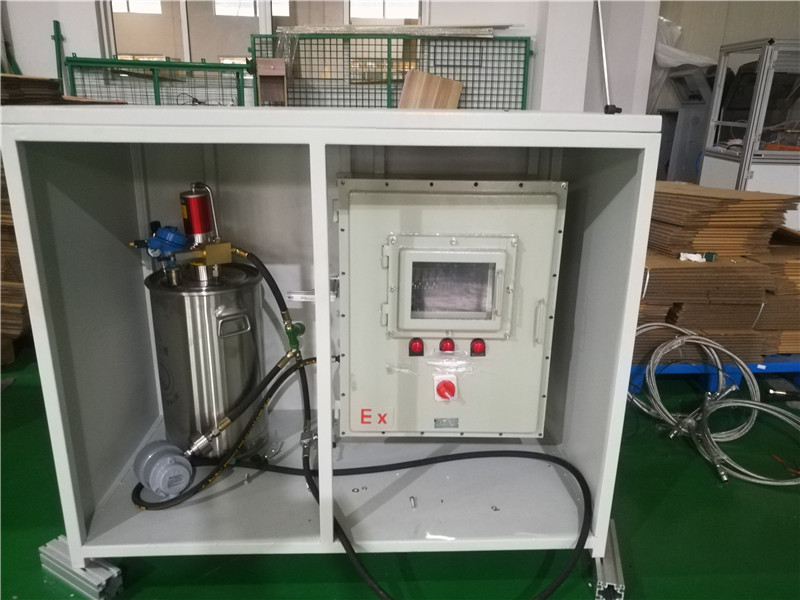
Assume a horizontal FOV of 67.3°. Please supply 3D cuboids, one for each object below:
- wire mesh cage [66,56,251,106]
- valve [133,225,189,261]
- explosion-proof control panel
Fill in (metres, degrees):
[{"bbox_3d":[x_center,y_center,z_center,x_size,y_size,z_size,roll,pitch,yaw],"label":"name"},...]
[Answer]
[{"bbox_3d":[-1.610,-0.807,4.248,1.095,1.594,0.450,-7,18,-24],"label":"wire mesh cage"},{"bbox_3d":[-0.796,-0.188,1.998,0.165,0.110,0.100,-3,17,-12],"label":"valve"},{"bbox_3d":[0.143,0.030,1.907,0.664,0.821,0.264,0,17,-3],"label":"explosion-proof control panel"}]

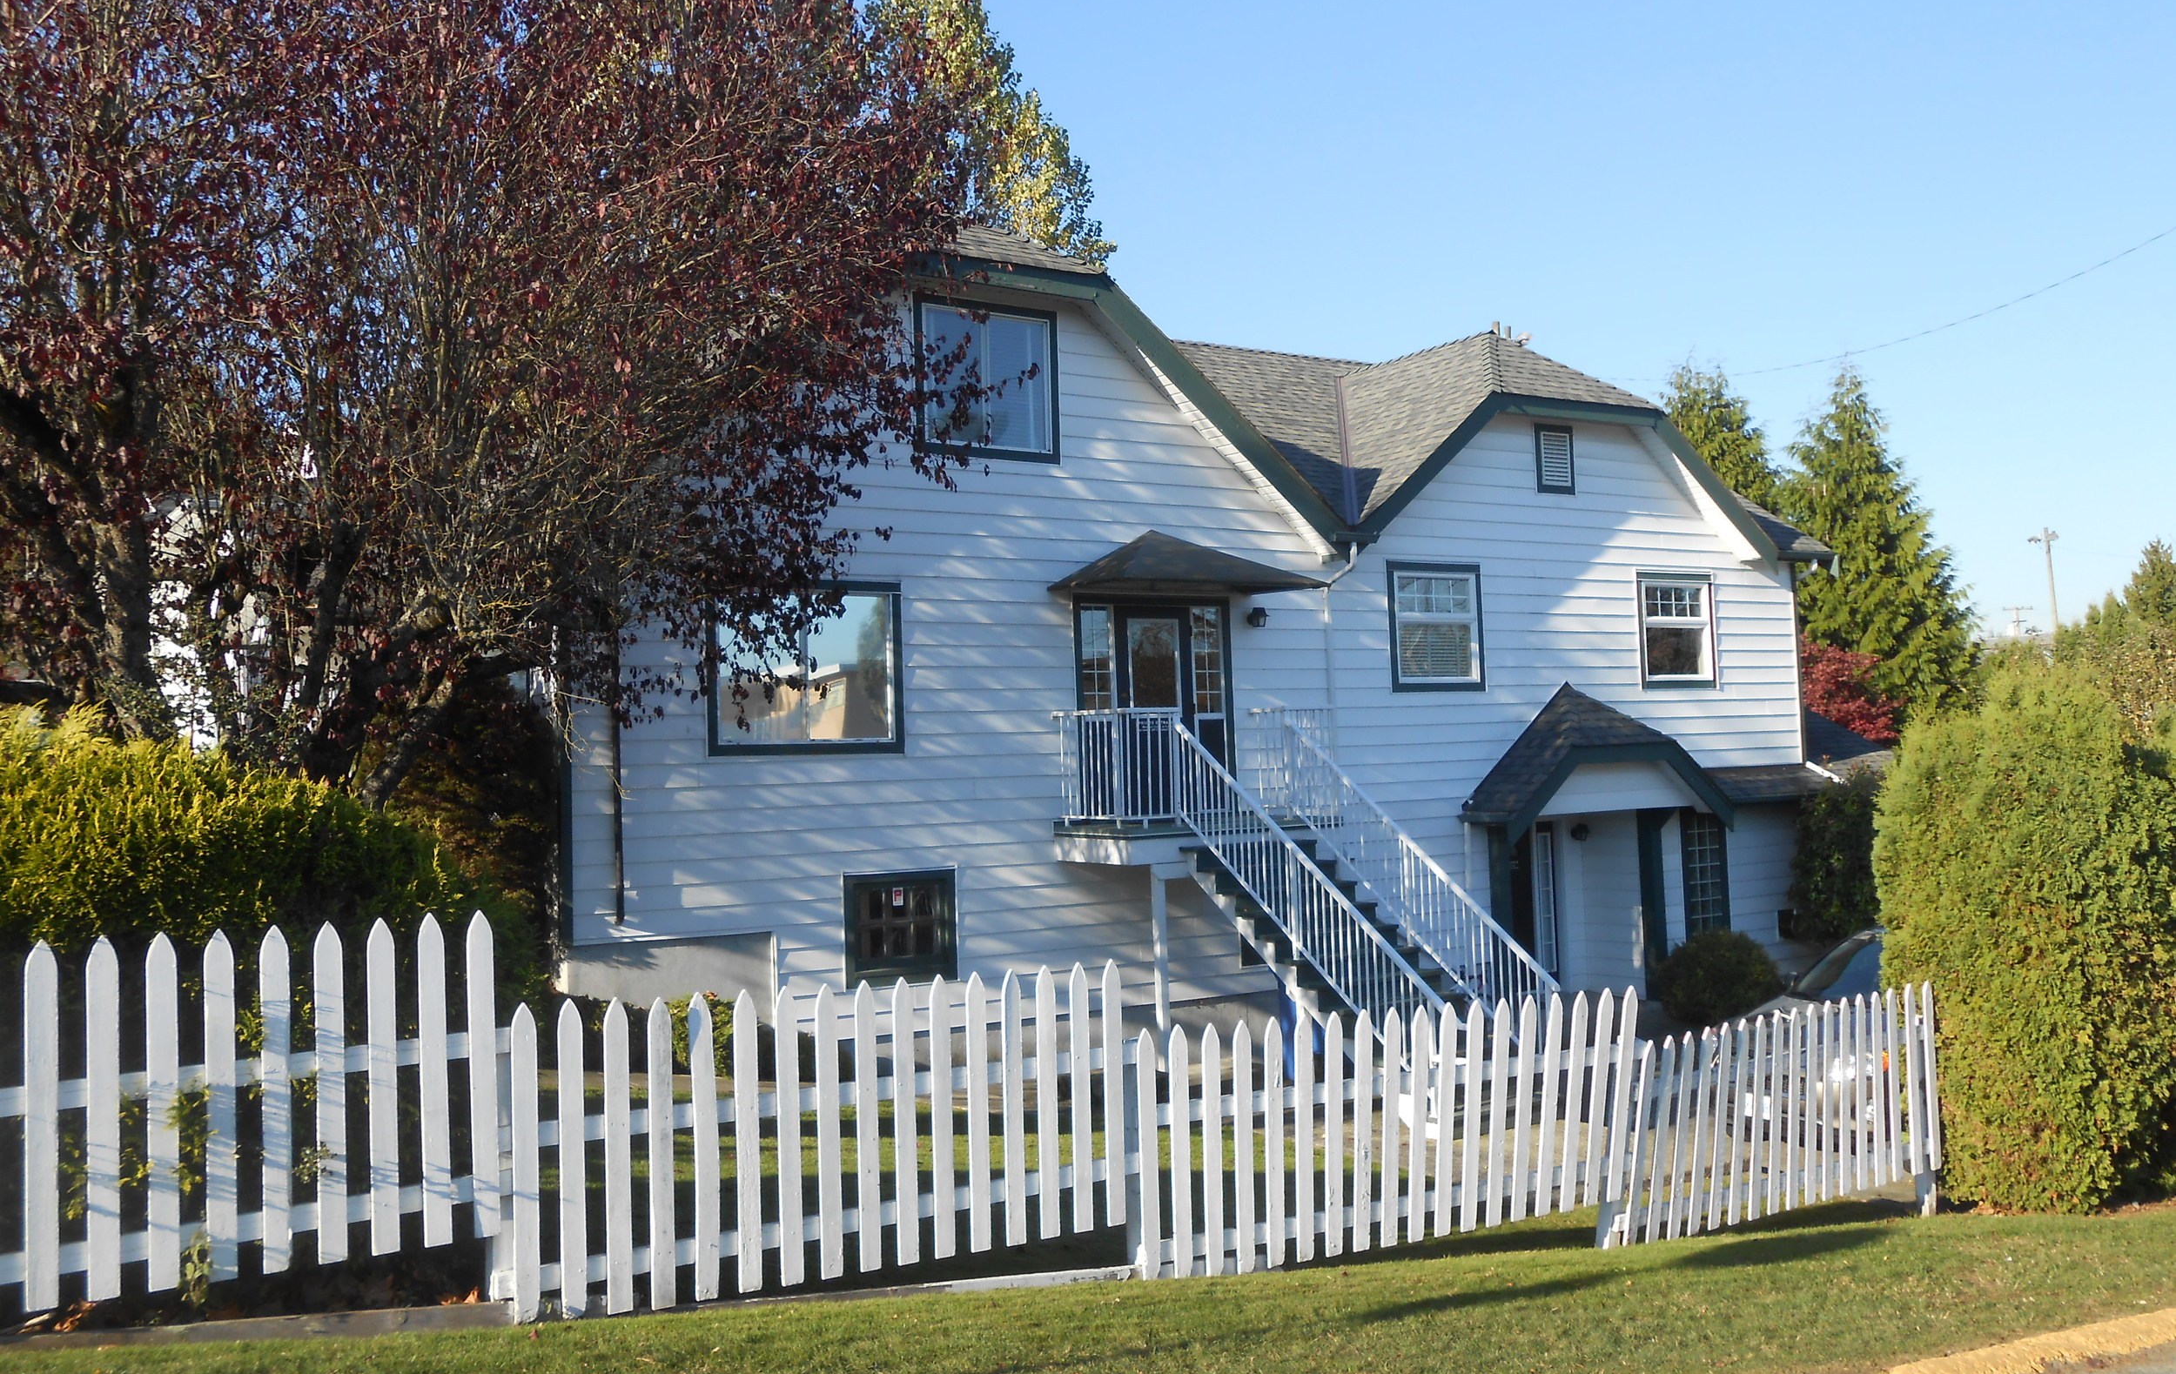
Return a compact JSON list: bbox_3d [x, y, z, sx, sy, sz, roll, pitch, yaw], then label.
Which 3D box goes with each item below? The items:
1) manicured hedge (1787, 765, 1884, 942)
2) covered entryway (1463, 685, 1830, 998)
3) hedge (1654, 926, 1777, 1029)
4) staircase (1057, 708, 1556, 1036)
[{"bbox_3d":[9.016,2.087,22.598,1.360,2.321,1.200,0,-3,-34],"label":"manicured hedge"},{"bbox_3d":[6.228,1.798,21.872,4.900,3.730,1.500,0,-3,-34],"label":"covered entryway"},{"bbox_3d":[6.827,3.112,20.502,1.380,0.956,1.380,0,-3,-34],"label":"hedge"},{"bbox_3d":[2.011,1.830,16.455,2.510,3.420,4.500,0,-3,-34],"label":"staircase"}]

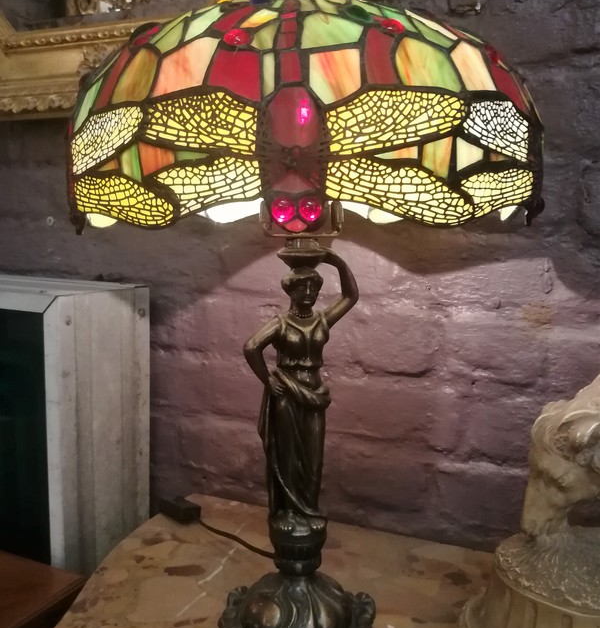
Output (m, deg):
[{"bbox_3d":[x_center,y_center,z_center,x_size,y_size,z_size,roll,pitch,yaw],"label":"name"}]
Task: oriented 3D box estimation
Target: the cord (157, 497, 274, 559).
[{"bbox_3d":[-0.104,0.273,0.783,0.210,0.024,0.042,6,10,34],"label":"cord"}]

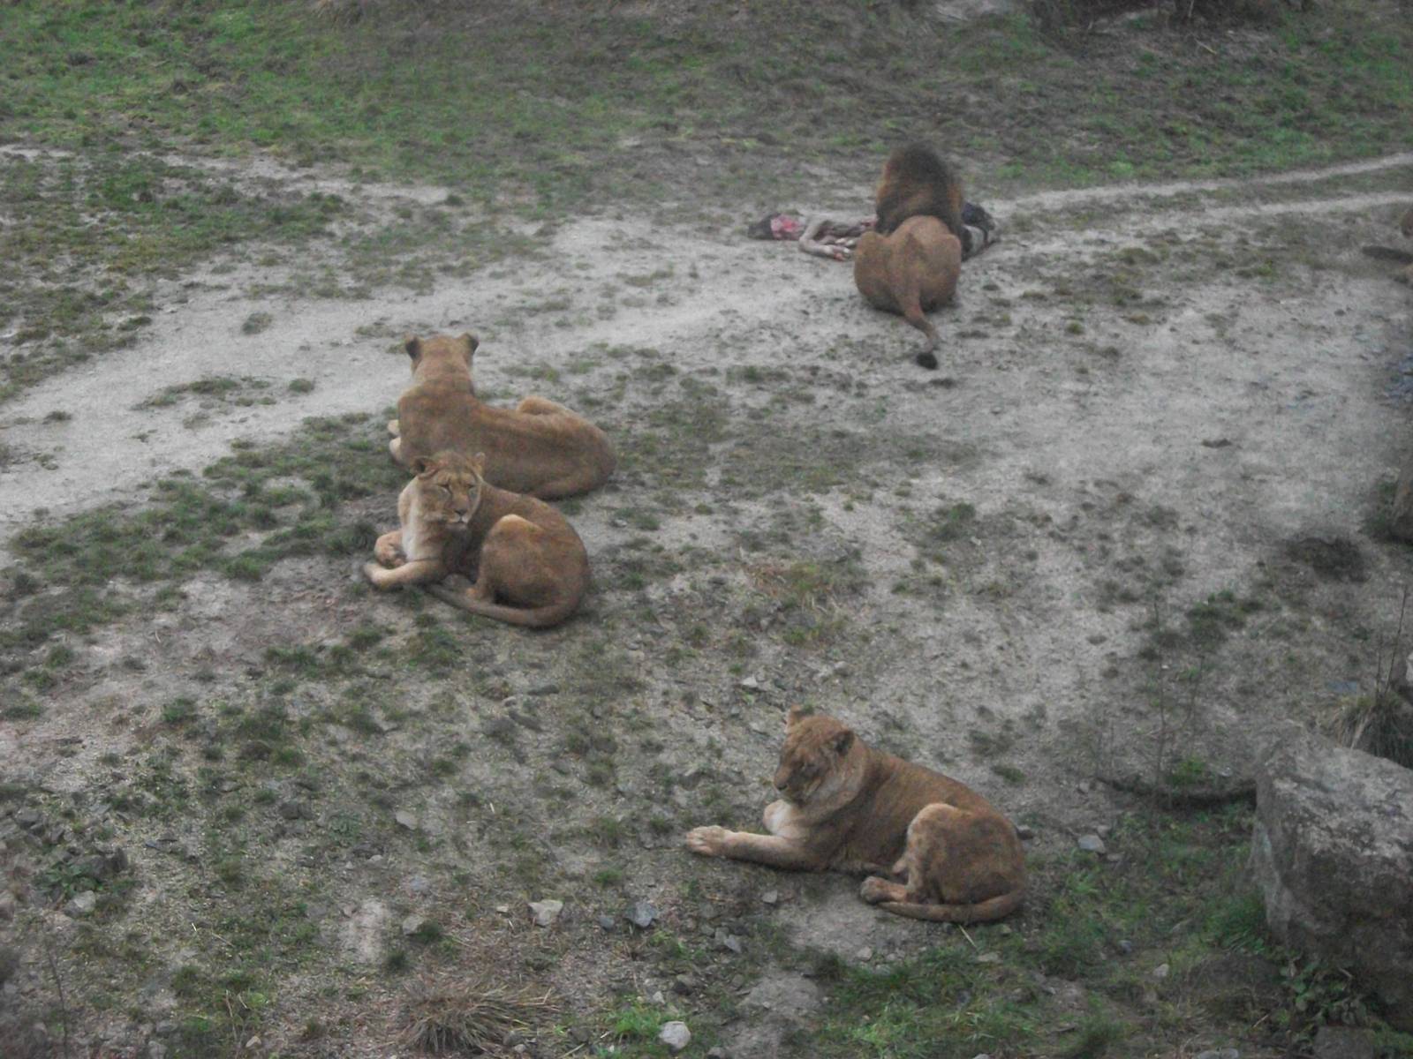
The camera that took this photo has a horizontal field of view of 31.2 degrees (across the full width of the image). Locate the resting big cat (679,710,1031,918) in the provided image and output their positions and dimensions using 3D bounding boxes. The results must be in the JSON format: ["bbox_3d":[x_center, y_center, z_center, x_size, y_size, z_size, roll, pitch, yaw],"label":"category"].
[{"bbox_3d":[0.633,0.947,9.555,1.360,0.720,0.610,12,28,22],"label":"resting big cat"}]

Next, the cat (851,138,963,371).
[{"bbox_3d":[1.209,-1.718,14.927,0.650,0.800,2.200,4,26,7],"label":"cat"}]

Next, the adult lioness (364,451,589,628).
[{"bbox_3d":[-1.058,-0.062,11.635,1.180,0.710,0.610,12,28,22],"label":"adult lioness"}]

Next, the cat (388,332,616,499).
[{"bbox_3d":[-0.972,-0.651,12.831,1.370,0.720,0.600,12,28,22],"label":"cat"}]

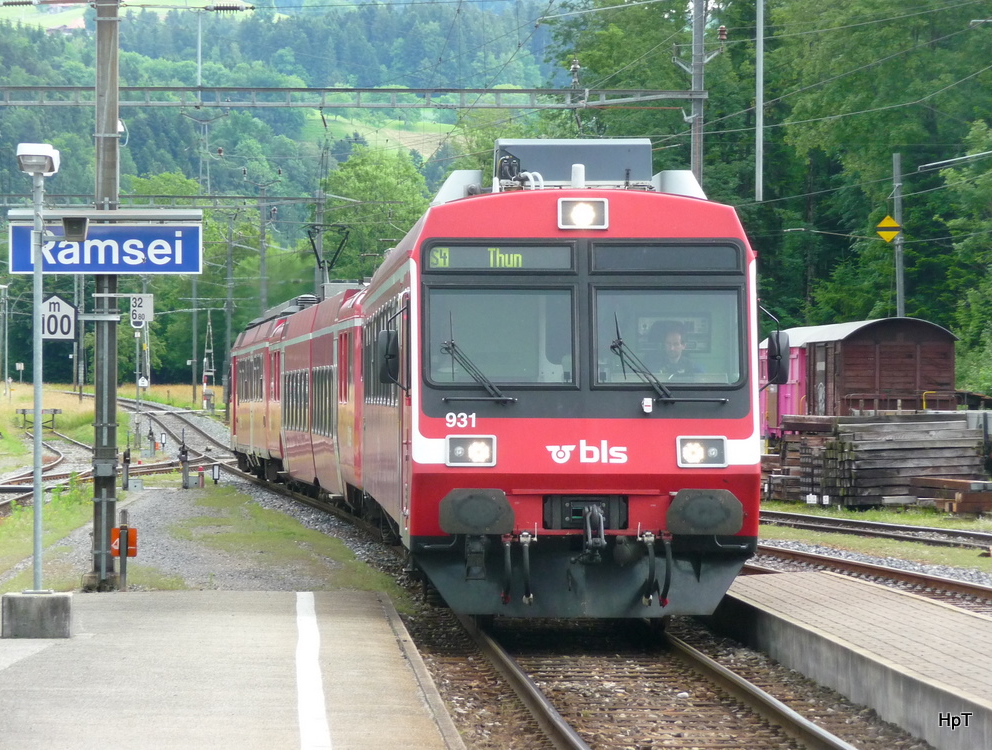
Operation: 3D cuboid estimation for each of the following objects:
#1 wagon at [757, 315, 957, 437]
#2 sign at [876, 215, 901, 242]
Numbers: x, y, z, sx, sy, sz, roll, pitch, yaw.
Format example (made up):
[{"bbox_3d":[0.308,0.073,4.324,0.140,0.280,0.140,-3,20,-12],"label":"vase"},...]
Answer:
[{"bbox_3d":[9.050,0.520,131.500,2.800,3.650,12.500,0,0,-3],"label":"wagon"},{"bbox_3d":[10.208,-3.797,142.000,0.690,0.720,0.030,0,0,0],"label":"sign"}]

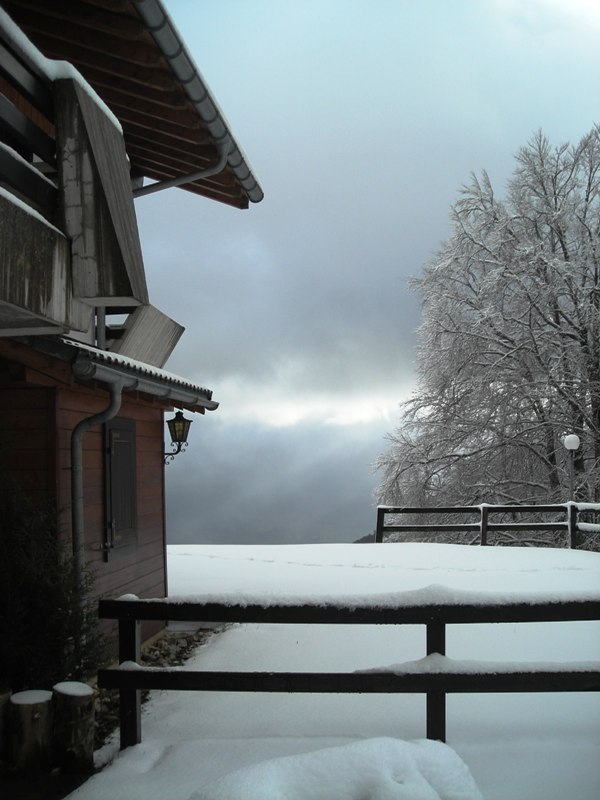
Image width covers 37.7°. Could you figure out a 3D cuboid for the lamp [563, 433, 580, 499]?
[{"bbox_3d":[7.556,2.549,24.206,0.430,3.250,0.430,-1,-3,0],"label":"lamp"}]

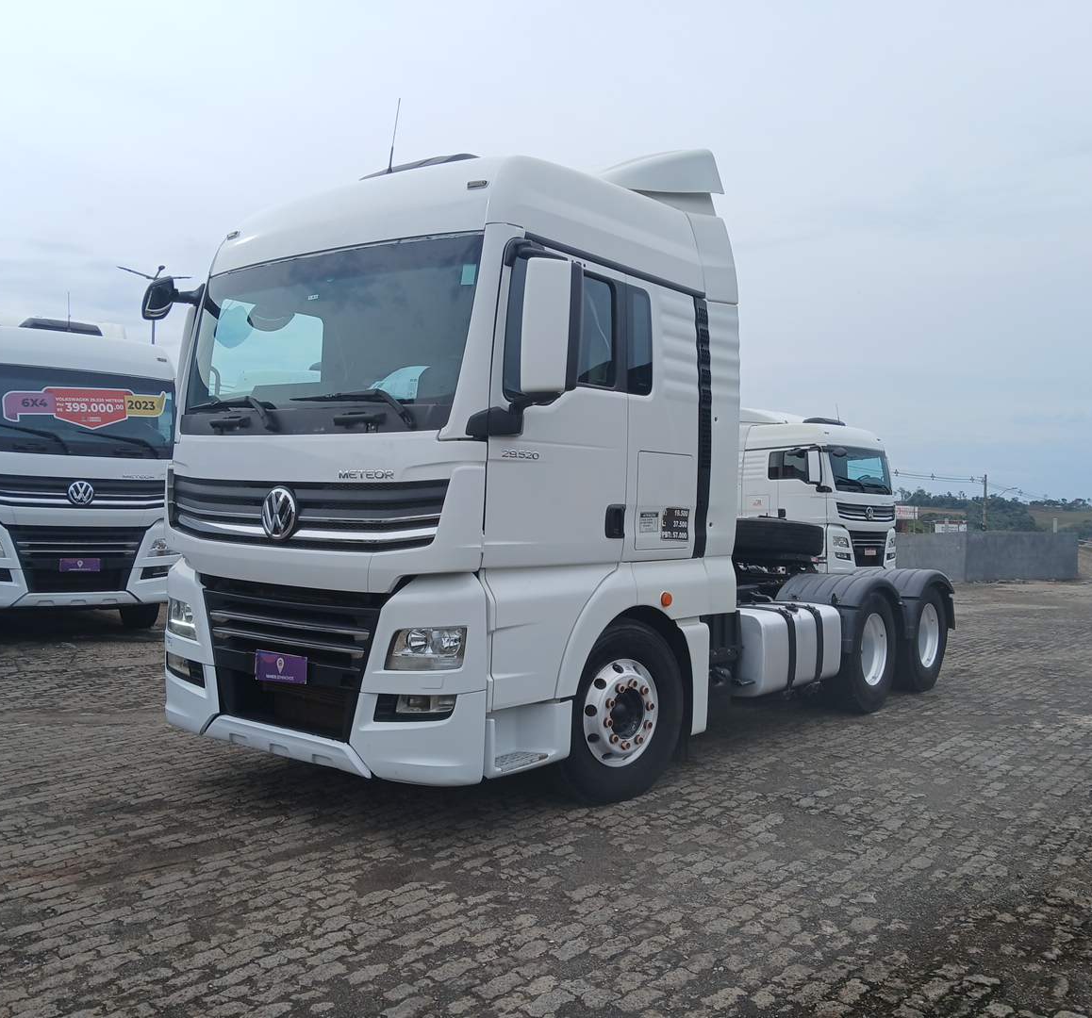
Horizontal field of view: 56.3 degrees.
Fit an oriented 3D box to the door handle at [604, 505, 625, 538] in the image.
[{"bbox_3d":[0.352,0.071,5.410,0.055,0.172,0.190,2,0,38],"label":"door handle"}]

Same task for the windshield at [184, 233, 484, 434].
[{"bbox_3d":[-1.241,-0.855,5.285,2.150,0.970,0.220,2,-12,38],"label":"windshield"}]

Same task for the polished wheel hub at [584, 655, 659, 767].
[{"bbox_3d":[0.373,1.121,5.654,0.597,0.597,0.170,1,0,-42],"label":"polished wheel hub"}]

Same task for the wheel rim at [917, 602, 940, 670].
[{"bbox_3d":[3.495,1.180,9.539,0.170,0.597,0.597,2,0,38],"label":"wheel rim"}]

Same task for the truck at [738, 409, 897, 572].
[{"bbox_3d":[4.353,-0.288,23.442,2.620,3.850,7.190,1,0,-41],"label":"truck"}]

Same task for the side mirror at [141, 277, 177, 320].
[{"bbox_3d":[-2.204,-1.197,5.817,0.220,0.240,0.160,2,0,17],"label":"side mirror"}]

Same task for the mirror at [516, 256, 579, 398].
[{"bbox_3d":[0.030,-0.820,4.683,0.270,0.660,0.170,2,0,13],"label":"mirror"}]

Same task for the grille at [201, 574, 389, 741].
[{"bbox_3d":[-1.330,0.759,5.238,1.480,0.745,0.130,2,0,38],"label":"grille"}]

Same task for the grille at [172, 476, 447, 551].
[{"bbox_3d":[-1.315,0.019,5.226,2.180,0.360,0.170,2,0,38],"label":"grille"}]

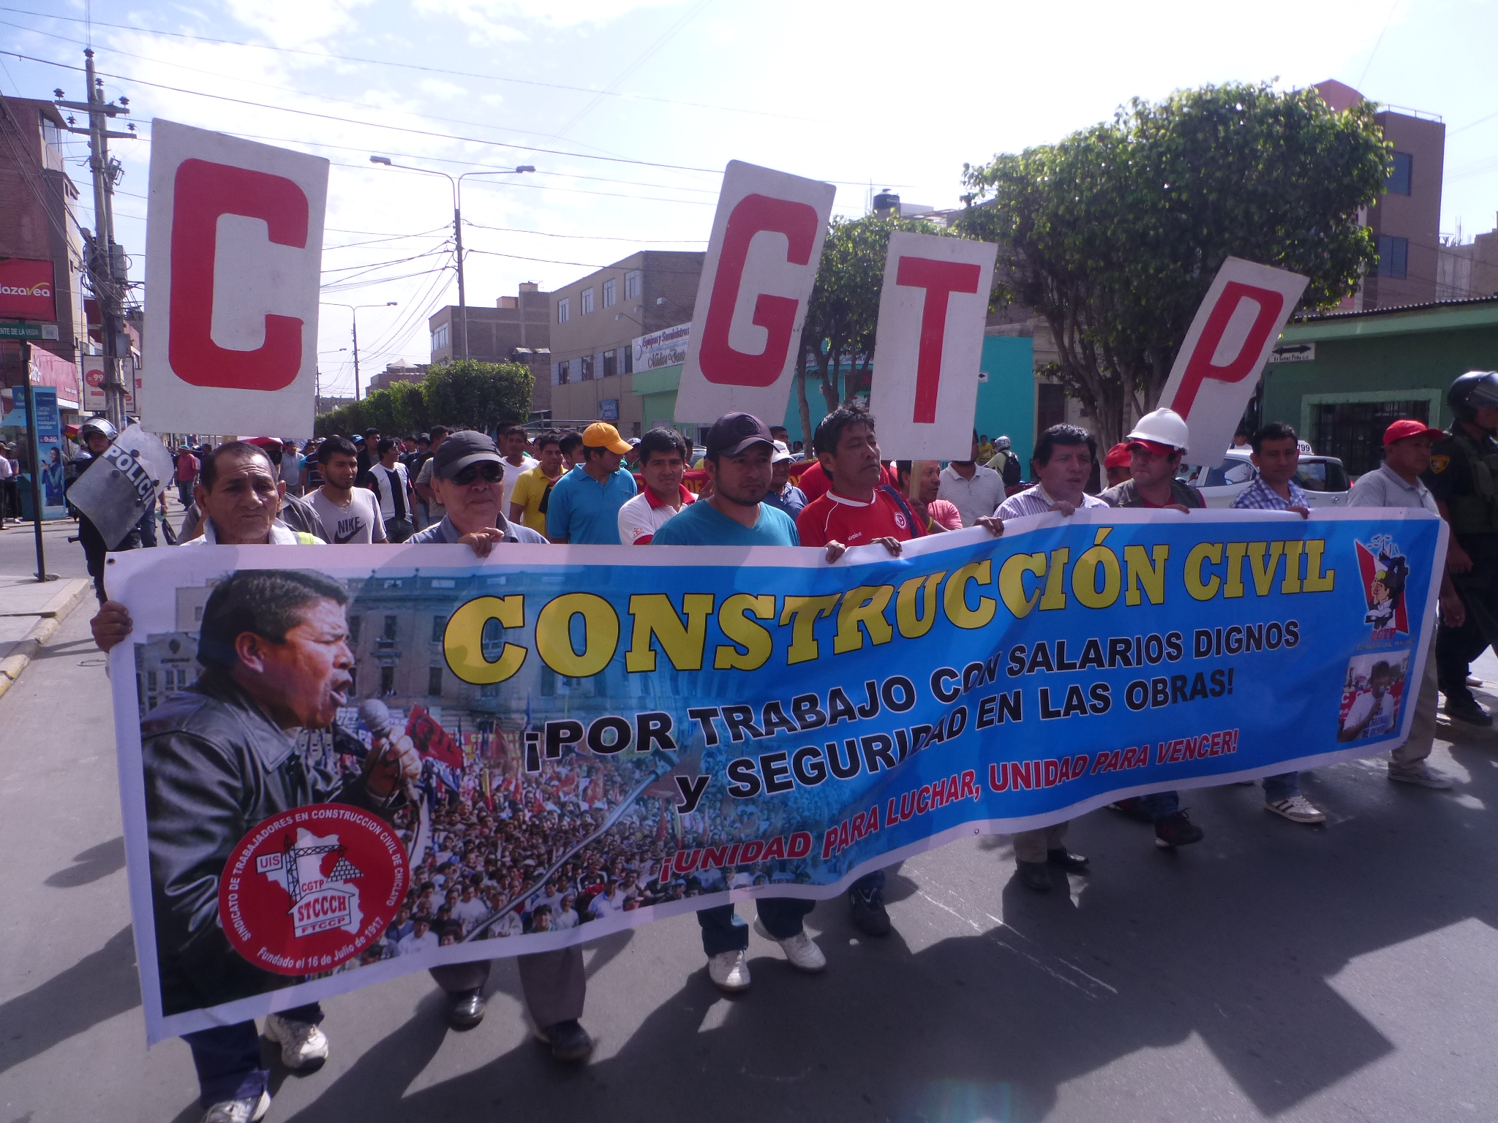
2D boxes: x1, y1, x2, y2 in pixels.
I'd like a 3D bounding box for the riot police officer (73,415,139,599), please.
[{"bbox_3d":[-4.749,-0.128,7.715,0.650,1.850,0.500,-6,8,-38],"label":"riot police officer"}]

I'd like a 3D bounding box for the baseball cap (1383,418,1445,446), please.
[{"bbox_3d":[3.109,-0.601,4.870,0.180,0.125,0.265,-4,-1,-26],"label":"baseball cap"}]

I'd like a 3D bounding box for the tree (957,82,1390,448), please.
[{"bbox_3d":[3.314,-1.568,8.387,3.200,4.200,3.200,-4,7,-28],"label":"tree"}]

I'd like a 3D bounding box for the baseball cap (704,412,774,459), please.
[{"bbox_3d":[-0.026,-0.368,3.050,0.180,0.140,0.265,-4,7,-29],"label":"baseball cap"}]

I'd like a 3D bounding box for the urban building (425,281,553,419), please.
[{"bbox_3d":[-16.373,-13.533,76.141,12.000,13.300,6.700,-4,7,-28],"label":"urban building"}]

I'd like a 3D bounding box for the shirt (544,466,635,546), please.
[{"bbox_3d":[-0.720,-0.096,4.819,0.500,0.700,0.290,-4,7,-30],"label":"shirt"}]

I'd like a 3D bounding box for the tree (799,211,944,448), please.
[{"bbox_3d":[1.155,-1.989,12.285,2.700,4.200,2.700,-4,7,-28],"label":"tree"}]

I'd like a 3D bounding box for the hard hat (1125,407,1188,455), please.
[{"bbox_3d":[1.656,-0.528,4.200,0.290,0.160,0.225,13,-1,-29],"label":"hard hat"}]

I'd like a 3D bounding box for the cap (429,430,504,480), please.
[{"bbox_3d":[-0.742,-0.284,2.750,0.180,0.140,0.265,-4,8,-31],"label":"cap"}]

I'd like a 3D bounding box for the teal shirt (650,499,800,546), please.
[{"bbox_3d":[-0.063,0.138,3.179,0.500,0.680,0.290,-4,7,-30],"label":"teal shirt"}]

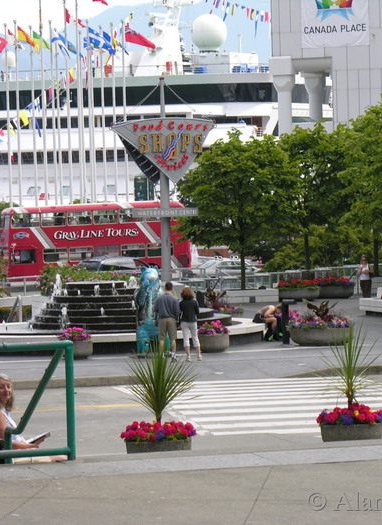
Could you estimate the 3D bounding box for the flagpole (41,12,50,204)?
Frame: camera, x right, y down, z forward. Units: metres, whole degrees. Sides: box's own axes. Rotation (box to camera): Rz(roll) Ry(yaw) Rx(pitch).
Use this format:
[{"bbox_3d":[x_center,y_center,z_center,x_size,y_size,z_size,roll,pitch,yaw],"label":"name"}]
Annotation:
[{"bbox_3d":[-8.747,-9.122,170.000,0.150,13.200,0.150,-1,2,0],"label":"flagpole"}]

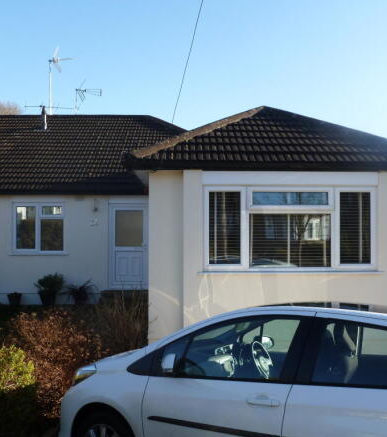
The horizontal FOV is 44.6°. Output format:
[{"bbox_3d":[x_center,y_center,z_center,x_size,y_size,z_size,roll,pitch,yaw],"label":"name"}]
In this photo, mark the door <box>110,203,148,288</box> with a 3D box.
[{"bbox_3d":[-1.498,0.662,10.950,0.930,2.000,0.100,0,-1,0],"label":"door"}]

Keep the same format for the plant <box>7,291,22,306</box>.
[{"bbox_3d":[-4.039,1.818,10.650,0.340,0.330,0.340,0,-1,0],"label":"plant"}]

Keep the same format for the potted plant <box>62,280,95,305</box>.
[{"bbox_3d":[-2.574,1.664,10.600,0.780,0.570,0.700,0,-1,0],"label":"potted plant"}]

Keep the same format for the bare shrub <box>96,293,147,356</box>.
[{"bbox_3d":[-1.129,1.670,7.500,0.950,1.000,0.900,0,-1,0],"label":"bare shrub"}]

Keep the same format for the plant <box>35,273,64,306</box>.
[{"bbox_3d":[-3.239,1.599,10.620,0.660,0.760,0.620,0,-1,0],"label":"plant"}]

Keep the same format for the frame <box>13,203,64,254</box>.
[{"bbox_3d":[-3.595,0.239,10.950,1.210,1.200,0.100,0,-1,0],"label":"frame"}]

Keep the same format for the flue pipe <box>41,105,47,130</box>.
[{"bbox_3d":[-4.486,-3.005,14.100,0.160,0.760,0.160,0,-1,0],"label":"flue pipe"}]

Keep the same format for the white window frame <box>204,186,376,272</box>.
[{"bbox_3d":[1.333,0.144,6.480,2.370,1.180,0.100,0,-1,0],"label":"white window frame"}]

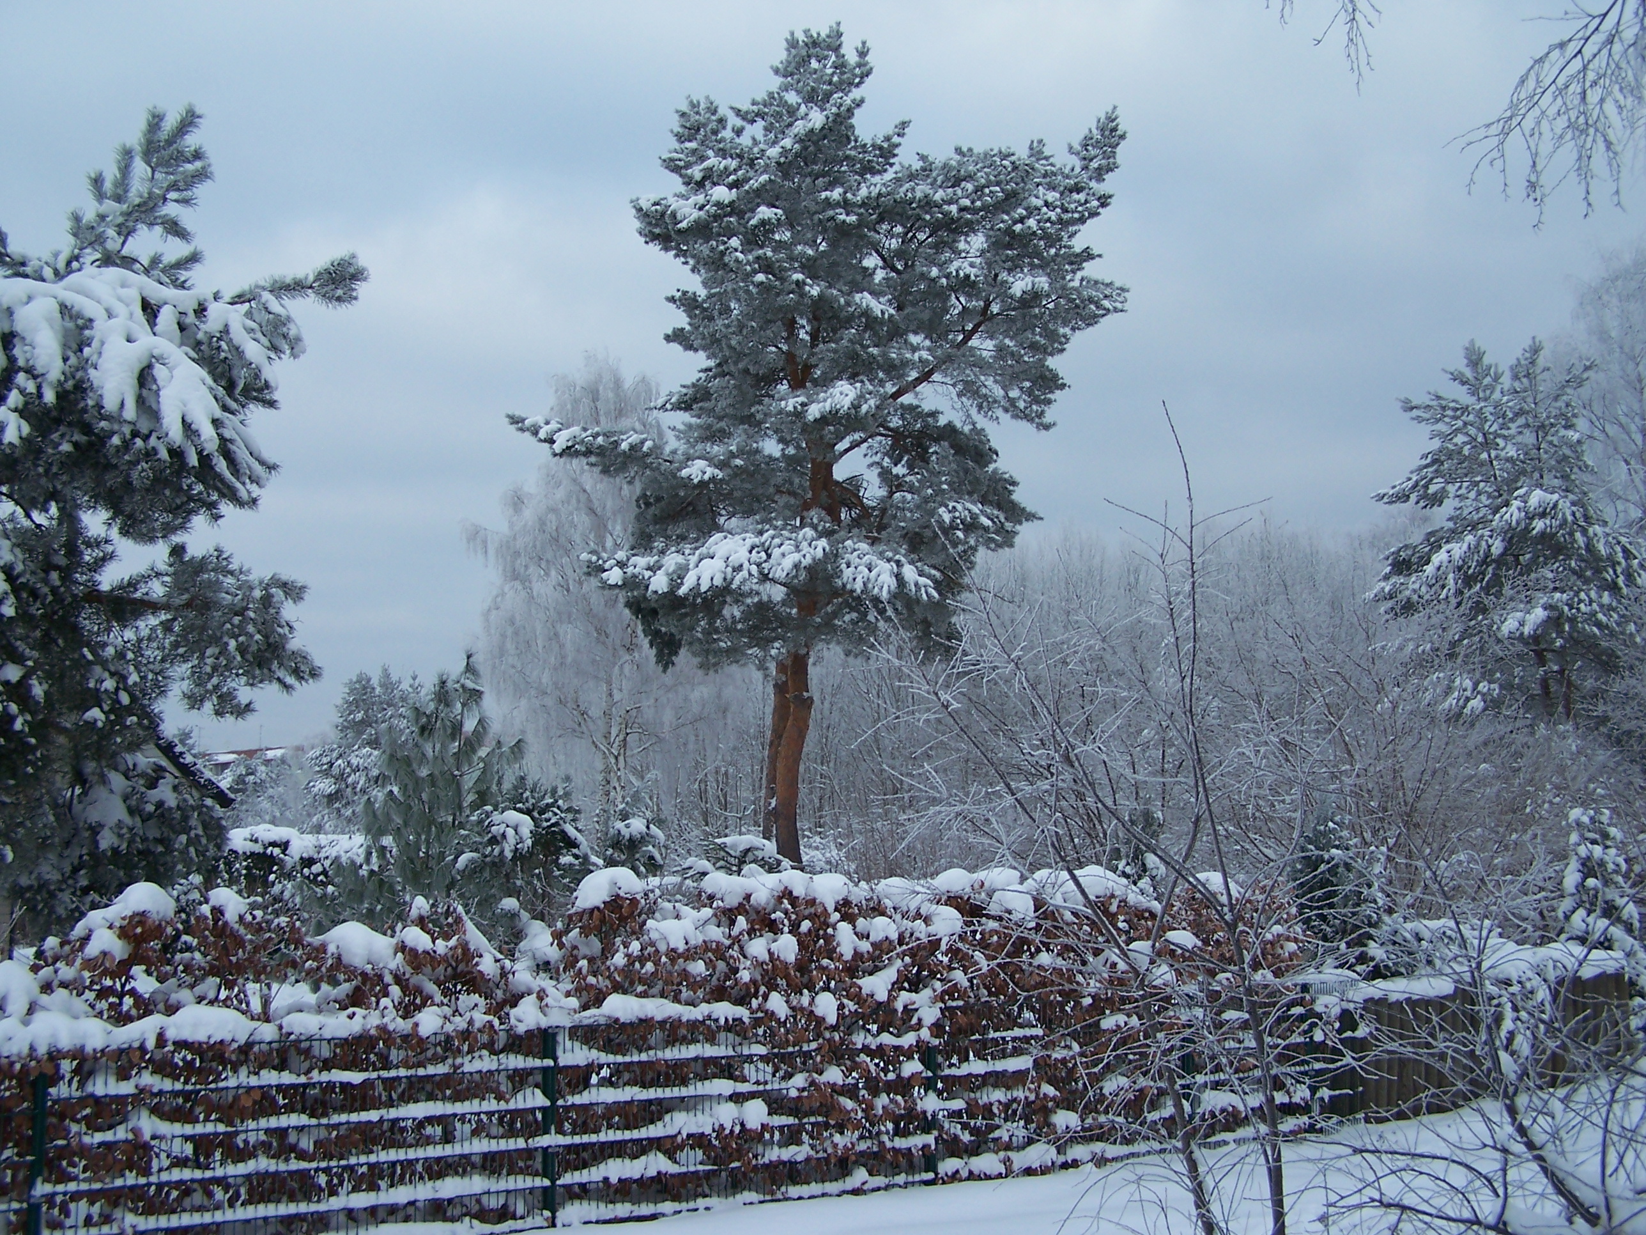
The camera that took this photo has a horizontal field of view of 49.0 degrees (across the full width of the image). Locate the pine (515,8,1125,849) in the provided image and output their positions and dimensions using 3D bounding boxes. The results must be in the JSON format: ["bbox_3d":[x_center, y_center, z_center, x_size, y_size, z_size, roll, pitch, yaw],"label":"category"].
[{"bbox_3d":[-0.046,-1.725,25.949,8.790,14.210,7.800,0,-8,0],"label":"pine"}]

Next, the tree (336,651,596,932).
[{"bbox_3d":[-2.637,1.997,13.353,1.860,3.430,1.800,0,-8,0],"label":"tree"}]

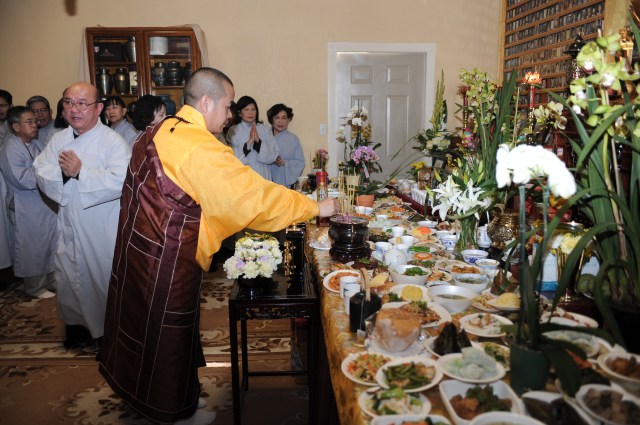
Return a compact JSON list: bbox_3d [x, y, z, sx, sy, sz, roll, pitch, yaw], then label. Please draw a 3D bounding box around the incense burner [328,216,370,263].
[{"bbox_3d":[0.144,0.123,2.370,0.204,0.178,0.204,-1,11,-3],"label":"incense burner"}]

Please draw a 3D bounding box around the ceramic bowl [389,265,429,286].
[{"bbox_3d":[0.354,0.249,1.964,0.162,0.060,0.162,-1,11,0],"label":"ceramic bowl"}]

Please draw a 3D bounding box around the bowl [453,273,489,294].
[{"bbox_3d":[0.575,0.273,1.907,0.133,0.056,0.133,0,11,0],"label":"bowl"}]

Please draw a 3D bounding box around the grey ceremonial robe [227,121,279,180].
[{"bbox_3d":[-0.582,-0.167,4.426,0.480,1.282,0.360,-2,11,-9],"label":"grey ceremonial robe"}]

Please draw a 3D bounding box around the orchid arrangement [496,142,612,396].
[{"bbox_3d":[0.535,0.131,1.145,0.260,0.590,0.220,-2,11,-5],"label":"orchid arrangement"}]

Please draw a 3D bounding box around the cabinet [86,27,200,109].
[{"bbox_3d":[-1.595,-0.619,4.875,1.020,2.210,0.400,-1,11,-3],"label":"cabinet"}]

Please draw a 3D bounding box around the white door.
[{"bbox_3d":[0.640,-0.663,5.212,1.080,2.133,0.090,-1,11,-3],"label":"white door"}]

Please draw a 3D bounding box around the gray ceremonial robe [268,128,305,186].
[{"bbox_3d":[-0.334,-0.112,4.259,0.450,1.160,0.340,-1,11,0],"label":"gray ceremonial robe"}]

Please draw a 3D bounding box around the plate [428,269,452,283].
[{"bbox_3d":[0.469,0.254,1.993,0.140,0.030,0.140,-1,11,0],"label":"plate"}]

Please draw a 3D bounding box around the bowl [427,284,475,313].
[{"bbox_3d":[0.463,0.305,1.735,0.168,0.062,0.168,0,11,0],"label":"bowl"}]

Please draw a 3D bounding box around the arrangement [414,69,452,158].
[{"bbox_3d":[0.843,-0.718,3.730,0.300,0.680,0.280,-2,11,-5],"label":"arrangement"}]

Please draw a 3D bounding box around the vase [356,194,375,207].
[{"bbox_3d":[0.340,-0.084,3.633,0.128,0.100,0.128,-2,11,-5],"label":"vase"}]

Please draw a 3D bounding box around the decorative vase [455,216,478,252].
[{"bbox_3d":[0.704,0.098,2.367,0.120,0.220,0.120,-1,11,-3],"label":"decorative vase"}]

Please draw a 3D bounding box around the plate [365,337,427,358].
[{"bbox_3d":[0.216,0.388,1.422,0.172,0.022,0.172,0,11,0],"label":"plate"}]

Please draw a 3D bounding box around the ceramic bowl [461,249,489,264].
[{"bbox_3d":[0.696,0.198,2.233,0.122,0.054,0.122,-1,11,0],"label":"ceramic bowl"}]

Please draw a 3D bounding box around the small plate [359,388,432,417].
[{"bbox_3d":[0.165,0.415,1.089,0.168,0.035,0.168,-1,11,0],"label":"small plate"}]

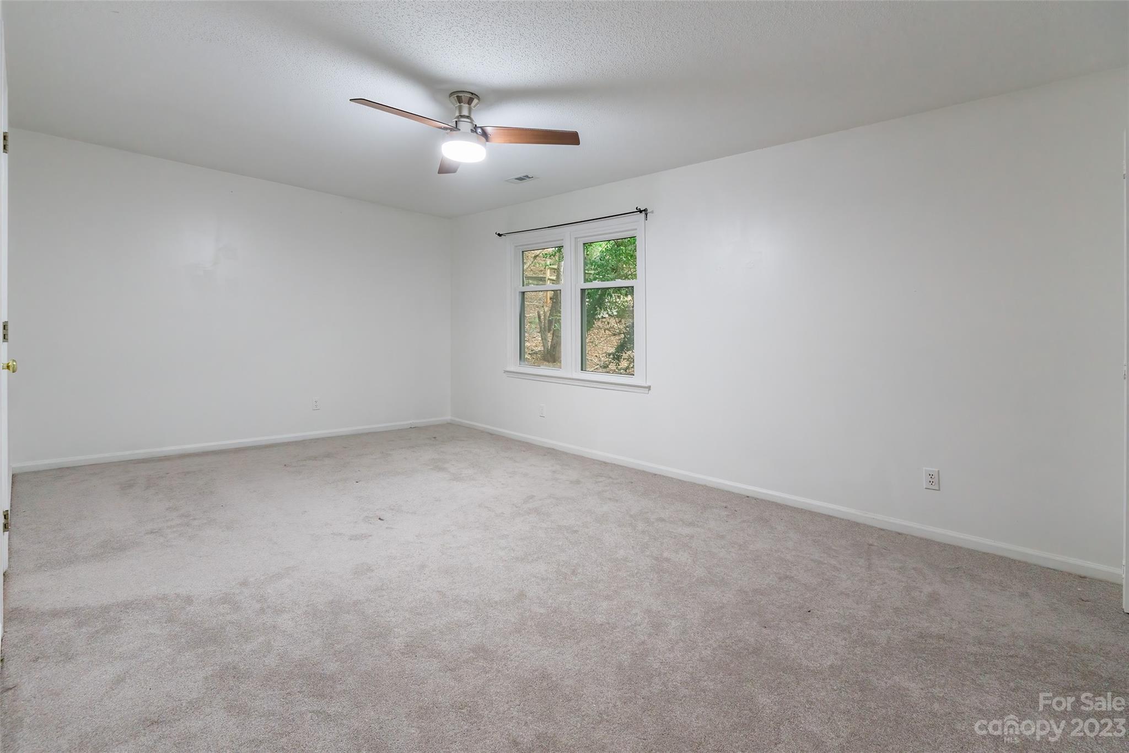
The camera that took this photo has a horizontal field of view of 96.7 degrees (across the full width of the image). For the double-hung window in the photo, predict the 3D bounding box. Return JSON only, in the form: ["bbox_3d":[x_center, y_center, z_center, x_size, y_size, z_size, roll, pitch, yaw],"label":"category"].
[{"bbox_3d":[0.037,-0.674,4.715,1.764,1.470,0.120,6,6,42],"label":"double-hung window"}]

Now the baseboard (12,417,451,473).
[{"bbox_3d":[-2.634,0.587,4.789,3.549,0.075,0.020,-3,5,-45],"label":"baseboard"}]

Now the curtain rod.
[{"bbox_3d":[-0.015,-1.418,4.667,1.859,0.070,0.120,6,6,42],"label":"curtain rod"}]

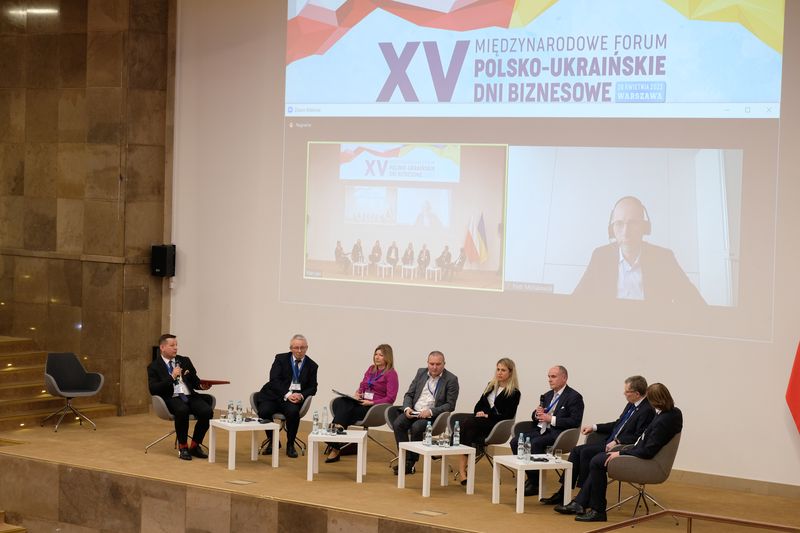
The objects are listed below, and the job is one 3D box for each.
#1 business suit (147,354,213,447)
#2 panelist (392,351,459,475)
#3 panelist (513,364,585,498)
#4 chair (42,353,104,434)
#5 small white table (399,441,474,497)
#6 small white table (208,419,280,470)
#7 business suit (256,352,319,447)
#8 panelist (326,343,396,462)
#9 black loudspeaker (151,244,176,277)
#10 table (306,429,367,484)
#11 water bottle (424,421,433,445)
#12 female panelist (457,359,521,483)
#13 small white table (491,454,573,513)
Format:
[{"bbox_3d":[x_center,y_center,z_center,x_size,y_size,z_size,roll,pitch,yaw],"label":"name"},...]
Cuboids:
[{"bbox_3d":[-2.410,1.448,18.337,0.600,0.942,0.690,1,2,-27],"label":"business suit"},{"bbox_3d":[0.246,1.523,17.510,0.620,1.270,0.780,3,3,32],"label":"panelist"},{"bbox_3d":[1.471,1.605,16.568,0.570,1.249,0.820,3,3,38],"label":"panelist"},{"bbox_3d":[-3.960,1.502,19.996,0.660,0.860,0.640,0,3,-29],"label":"chair"},{"bbox_3d":[0.357,1.984,16.407,0.550,0.450,0.550,0,3,-29],"label":"small white table"},{"bbox_3d":[-1.653,1.873,17.641,0.550,0.450,0.550,0,3,-31],"label":"small white table"},{"bbox_3d":[-1.250,1.456,18.697,0.660,0.984,0.720,1,2,-3],"label":"business suit"},{"bbox_3d":[-0.443,1.484,18.080,0.800,1.260,0.560,-1,3,-42],"label":"panelist"},{"bbox_3d":[-3.076,-0.070,21.765,0.250,0.395,0.230,3,2,32],"label":"black loudspeaker"},{"bbox_3d":[-0.635,1.933,16.980,0.550,0.450,0.550,2,2,3],"label":"table"},{"bbox_3d":[0.289,1.638,16.408,0.065,0.230,0.065,2,2,0],"label":"water bottle"},{"bbox_3d":[0.885,1.568,17.121,0.560,1.250,0.800,4,3,42],"label":"female panelist"},{"bbox_3d":[1.243,2.039,15.687,0.550,0.450,0.550,1,3,-23],"label":"small white table"}]

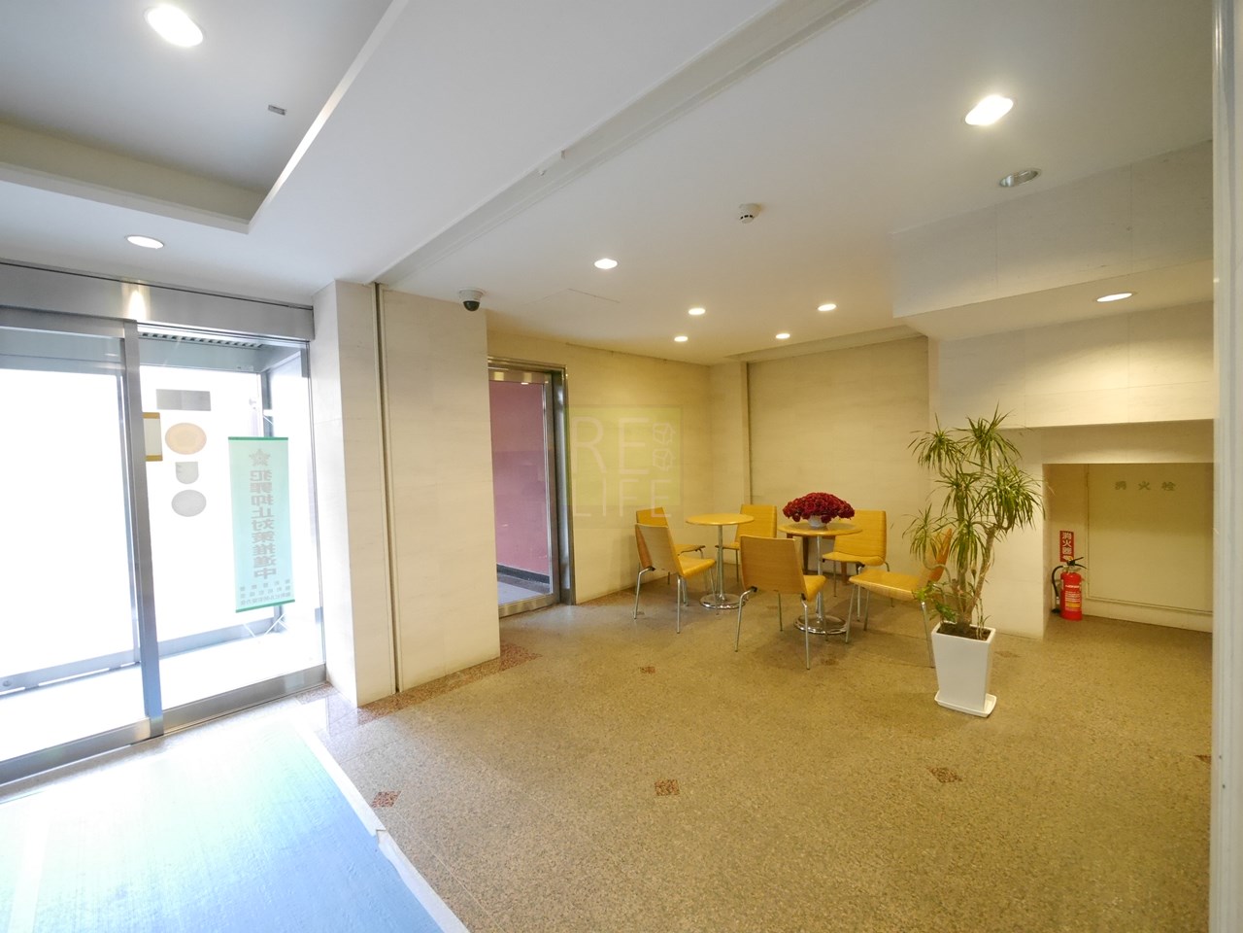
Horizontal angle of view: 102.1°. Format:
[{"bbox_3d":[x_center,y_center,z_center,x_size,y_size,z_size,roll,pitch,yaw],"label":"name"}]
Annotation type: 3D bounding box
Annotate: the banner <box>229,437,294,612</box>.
[{"bbox_3d":[-2.073,0.326,2.909,0.020,0.977,0.282,0,3,44],"label":"banner"}]

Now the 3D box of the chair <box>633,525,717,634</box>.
[{"bbox_3d":[0.460,0.839,4.077,0.560,0.776,0.485,-3,2,-39],"label":"chair"}]

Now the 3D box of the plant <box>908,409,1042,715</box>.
[{"bbox_3d":[1.789,0.463,2.577,0.560,1.530,0.550,0,2,44],"label":"plant"}]

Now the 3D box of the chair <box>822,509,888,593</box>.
[{"bbox_3d":[1.894,0.781,4.143,0.480,0.790,0.560,0,2,44],"label":"chair"}]

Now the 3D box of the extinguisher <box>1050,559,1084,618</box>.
[{"bbox_3d":[3.361,0.908,3.773,0.195,0.460,0.135,0,2,39],"label":"extinguisher"}]

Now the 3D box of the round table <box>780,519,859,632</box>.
[{"bbox_3d":[1.514,0.832,3.831,0.600,0.735,0.600,-2,2,0],"label":"round table"}]

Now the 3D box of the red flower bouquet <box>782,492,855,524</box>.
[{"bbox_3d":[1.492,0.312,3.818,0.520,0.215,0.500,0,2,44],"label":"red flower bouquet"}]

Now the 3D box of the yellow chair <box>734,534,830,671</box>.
[{"bbox_3d":[1.122,0.838,3.408,0.485,0.776,0.560,0,2,41],"label":"yellow chair"}]

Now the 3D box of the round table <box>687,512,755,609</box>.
[{"bbox_3d":[0.893,0.838,4.468,0.605,0.724,0.605,-2,2,0],"label":"round table"}]

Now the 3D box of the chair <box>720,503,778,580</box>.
[{"bbox_3d":[1.174,0.794,4.759,0.485,0.776,0.560,0,3,44],"label":"chair"}]

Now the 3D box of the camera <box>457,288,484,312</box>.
[{"bbox_3d":[-0.892,-0.986,3.005,0.150,0.108,0.150,-3,2,-32],"label":"camera"}]

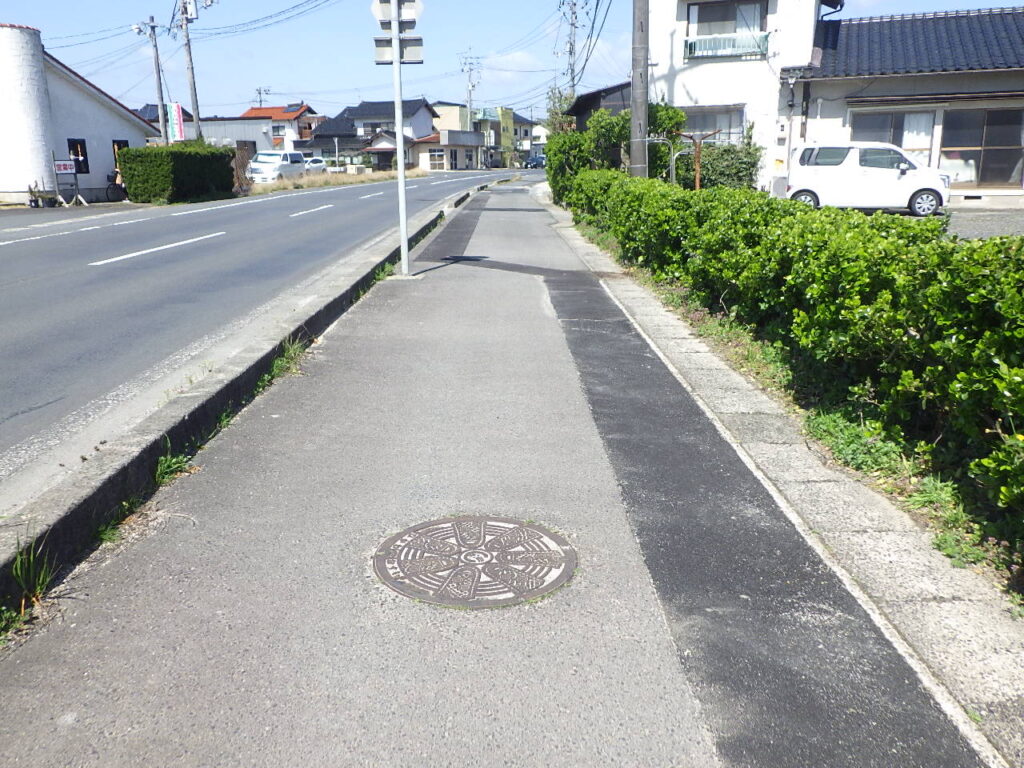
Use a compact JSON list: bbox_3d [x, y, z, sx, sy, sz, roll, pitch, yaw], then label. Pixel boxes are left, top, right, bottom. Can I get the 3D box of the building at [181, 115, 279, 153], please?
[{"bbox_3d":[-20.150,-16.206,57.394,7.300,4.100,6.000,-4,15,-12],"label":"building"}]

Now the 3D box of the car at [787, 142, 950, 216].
[{"bbox_3d":[8.153,-4.744,19.042,3.400,1.650,1.480,5,16,21],"label":"car"}]

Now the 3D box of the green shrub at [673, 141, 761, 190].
[{"bbox_3d":[4.875,-4.862,19.623,2.150,1.680,1.400,7,17,25],"label":"green shrub"}]

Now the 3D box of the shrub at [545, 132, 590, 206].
[{"bbox_3d":[1.720,-6.700,25.640,1.400,2.150,1.450,0,15,0],"label":"shrub"}]

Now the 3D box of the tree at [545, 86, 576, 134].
[{"bbox_3d":[2.750,-13.759,46.001,2.100,5.050,2.100,0,15,0],"label":"tree"}]

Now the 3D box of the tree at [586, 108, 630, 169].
[{"bbox_3d":[2.534,-5.849,21.733,1.350,2.600,1.350,-1,15,0],"label":"tree"}]

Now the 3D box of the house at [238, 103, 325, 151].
[{"bbox_3d":[-25.401,-26.952,91.579,7.300,7.250,6.800,2,15,10],"label":"house"}]

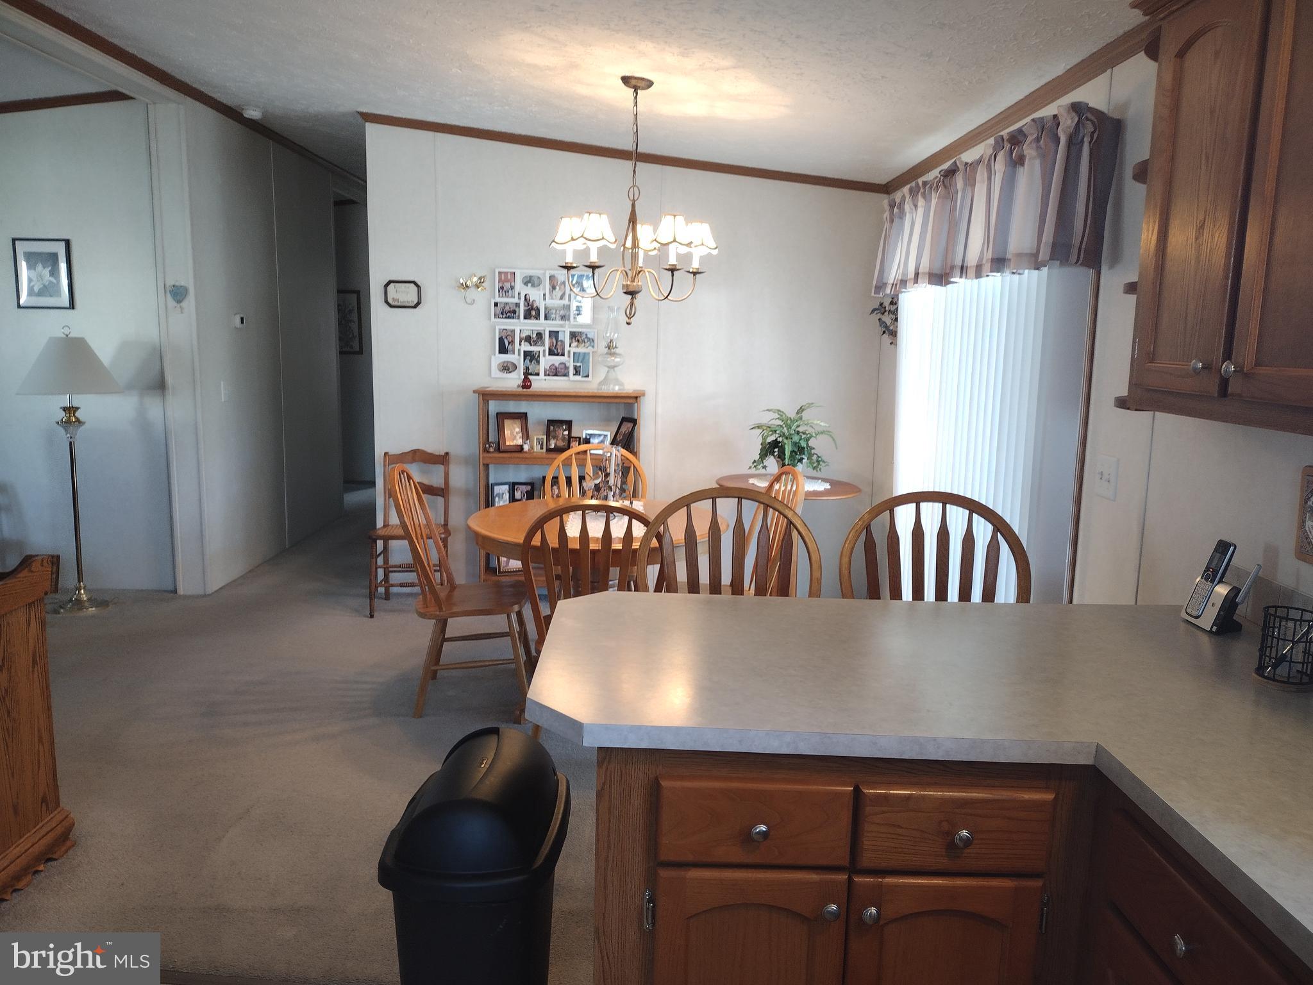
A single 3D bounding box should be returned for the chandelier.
[{"bbox_3d":[-0.092,-1.150,4.094,0.670,0.955,0.670,1,8,-1],"label":"chandelier"}]

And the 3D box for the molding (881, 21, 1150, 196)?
[{"bbox_3d":[1.264,-1.405,4.055,0.035,0.055,2.950,1,9,-1],"label":"molding"}]

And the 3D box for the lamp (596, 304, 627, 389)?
[{"bbox_3d":[-0.254,-0.819,5.799,0.170,0.485,0.170,1,8,-1],"label":"lamp"}]

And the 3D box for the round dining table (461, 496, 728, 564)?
[{"bbox_3d":[-0.253,0.497,4.387,1.120,0.760,1.130,1,8,0],"label":"round dining table"}]

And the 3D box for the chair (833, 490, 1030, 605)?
[{"bbox_3d":[0.745,0.595,2.591,0.510,1.130,0.540,1,8,-1],"label":"chair"}]

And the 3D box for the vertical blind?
[{"bbox_3d":[1.255,-0.113,4.255,0.090,2.020,2.150,1,8,-1],"label":"vertical blind"}]

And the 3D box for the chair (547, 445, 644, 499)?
[{"bbox_3d":[-0.274,0.301,4.524,0.470,0.960,0.570,1,9,-3],"label":"chair"}]

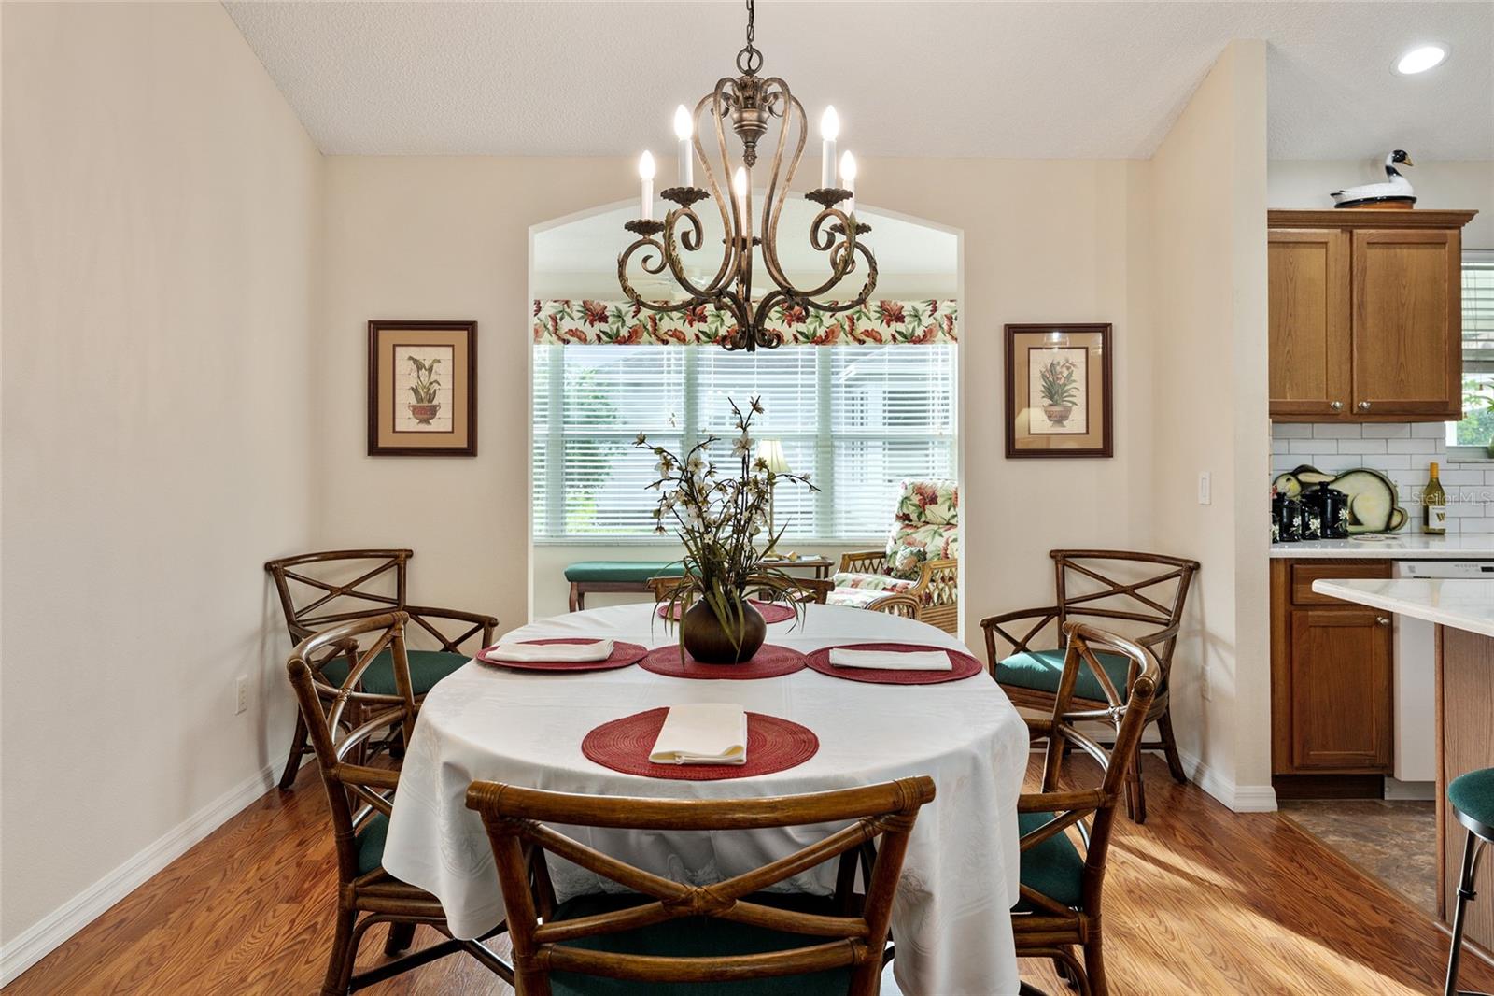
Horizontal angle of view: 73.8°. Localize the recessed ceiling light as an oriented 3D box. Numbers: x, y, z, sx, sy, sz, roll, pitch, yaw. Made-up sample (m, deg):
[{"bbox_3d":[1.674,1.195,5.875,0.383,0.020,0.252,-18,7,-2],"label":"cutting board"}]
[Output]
[{"bbox_3d":[2.410,-1.567,3.560,0.163,0.030,0.163,0,-15,0],"label":"recessed ceiling light"}]

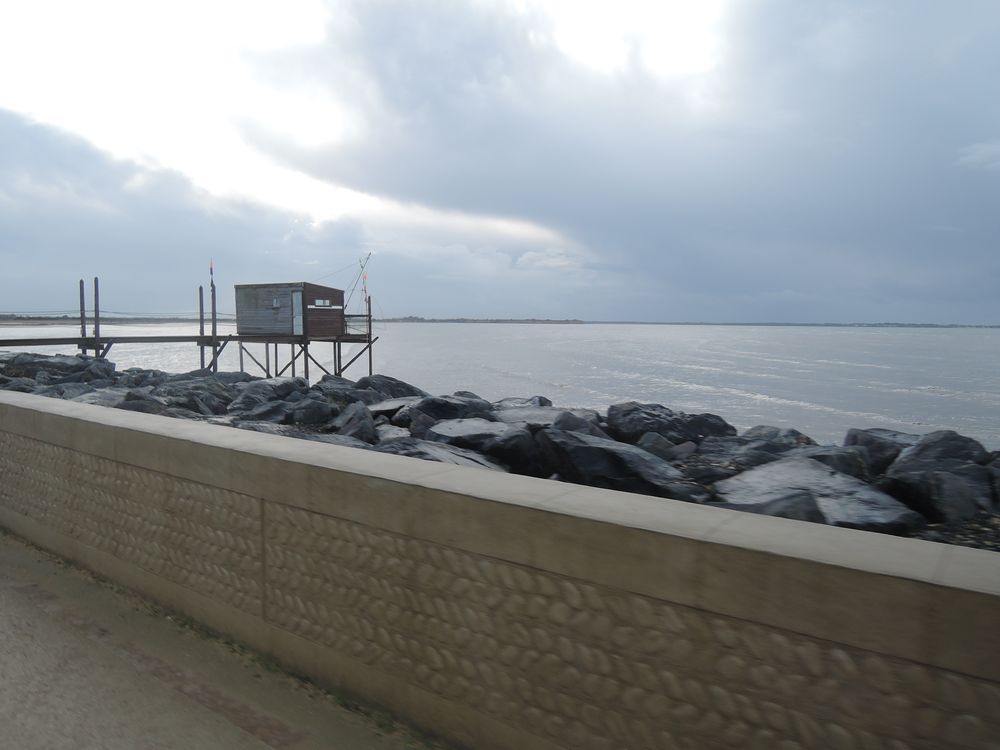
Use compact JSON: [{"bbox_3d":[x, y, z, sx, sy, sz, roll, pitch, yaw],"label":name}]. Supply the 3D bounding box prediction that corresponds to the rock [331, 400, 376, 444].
[{"bbox_3d":[-1.796,0.582,8.500,0.500,0.500,0.500,4,5,38],"label":"rock"}]

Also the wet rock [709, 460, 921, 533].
[{"bbox_3d":[2.350,0.901,5.100,1.350,0.500,0.950,4,5,38],"label":"wet rock"}]

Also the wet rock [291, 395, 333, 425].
[{"bbox_3d":[-2.567,0.491,9.501,0.572,0.421,0.515,-1,4,-15],"label":"wet rock"}]

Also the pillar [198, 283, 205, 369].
[{"bbox_3d":[-11.883,-1.891,27.600,0.160,3.450,0.160,4,5,38],"label":"pillar"}]

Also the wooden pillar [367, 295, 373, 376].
[{"bbox_3d":[-6.217,-1.714,33.157,0.150,4.200,0.150,0,4,-11],"label":"wooden pillar"}]

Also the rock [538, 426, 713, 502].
[{"bbox_3d":[1.072,0.824,6.152,1.435,0.686,0.889,4,5,37],"label":"rock"}]

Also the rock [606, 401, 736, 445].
[{"bbox_3d":[2.395,0.726,9.703,1.665,0.714,1.166,3,5,25],"label":"rock"}]

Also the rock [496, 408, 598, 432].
[{"bbox_3d":[0.590,0.565,8.800,1.100,0.320,1.000,4,5,38],"label":"rock"}]

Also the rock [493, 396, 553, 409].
[{"bbox_3d":[0.334,0.453,10.300,0.850,0.300,0.700,4,5,38],"label":"rock"}]

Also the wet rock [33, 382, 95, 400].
[{"bbox_3d":[-7.419,0.337,11.804,0.877,0.421,0.702,-2,5,-32],"label":"wet rock"}]

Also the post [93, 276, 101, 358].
[{"bbox_3d":[-14.143,-1.980,24.300,0.160,2.950,0.160,4,5,38],"label":"post"}]

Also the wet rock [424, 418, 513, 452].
[{"bbox_3d":[-0.323,0.630,7.100,0.800,0.320,0.750,4,5,38],"label":"wet rock"}]

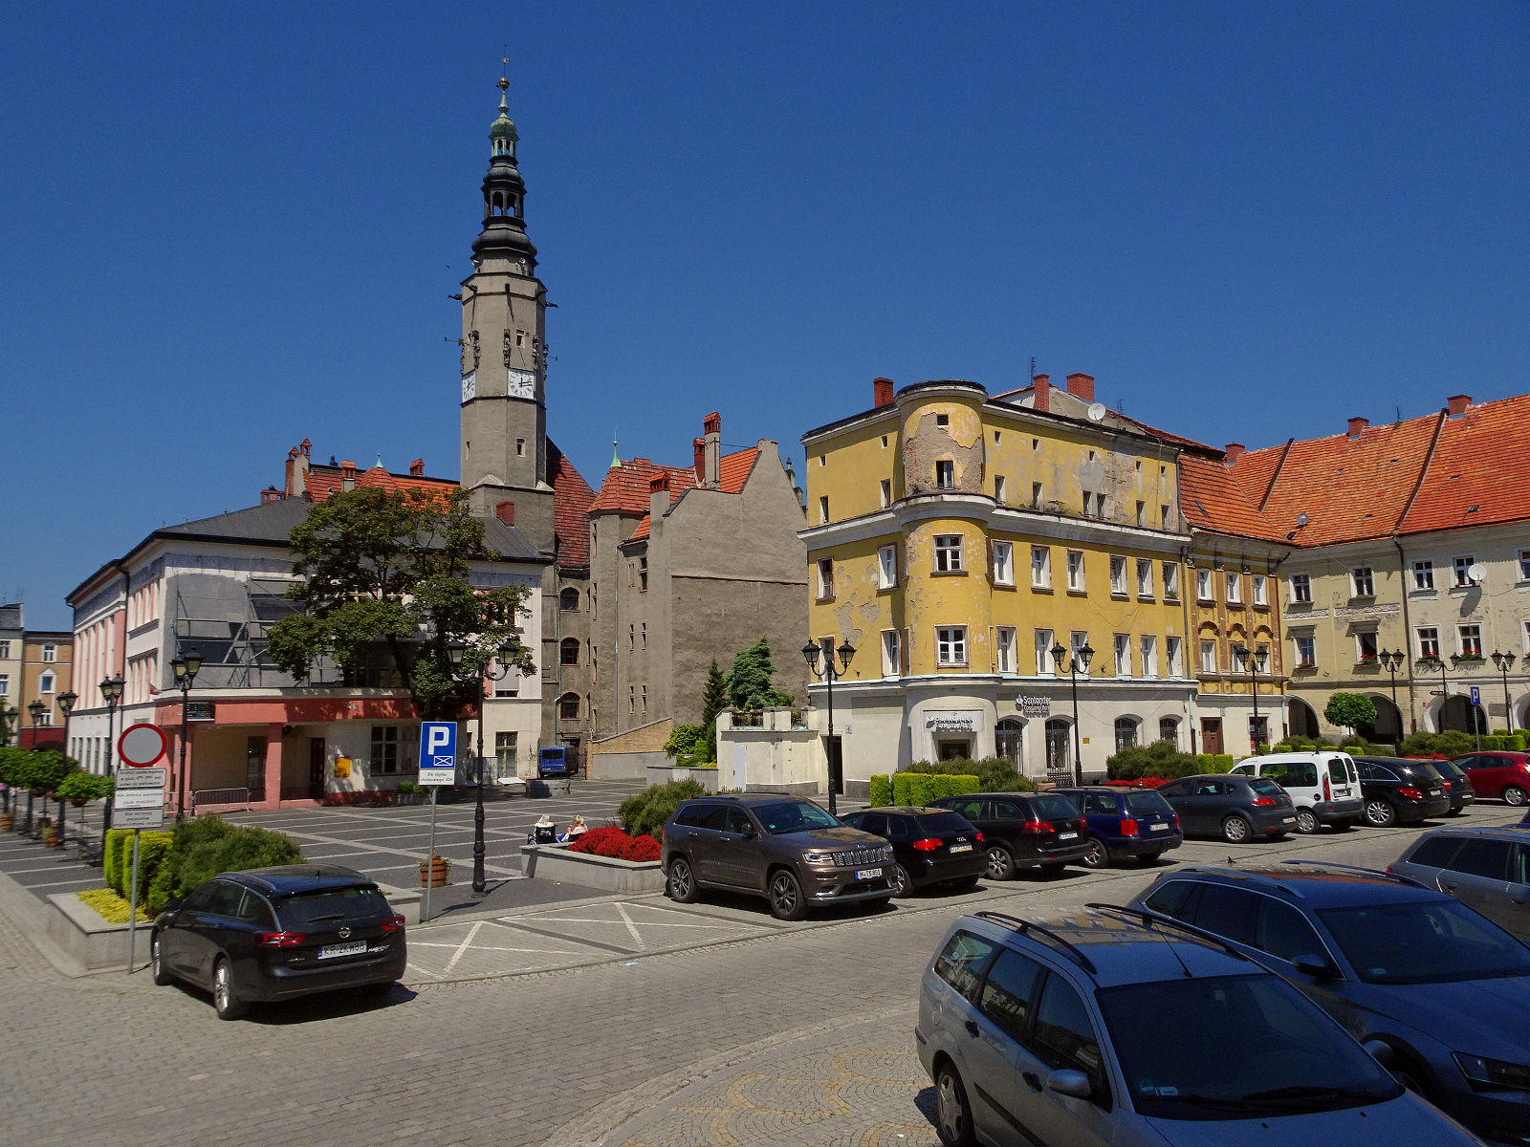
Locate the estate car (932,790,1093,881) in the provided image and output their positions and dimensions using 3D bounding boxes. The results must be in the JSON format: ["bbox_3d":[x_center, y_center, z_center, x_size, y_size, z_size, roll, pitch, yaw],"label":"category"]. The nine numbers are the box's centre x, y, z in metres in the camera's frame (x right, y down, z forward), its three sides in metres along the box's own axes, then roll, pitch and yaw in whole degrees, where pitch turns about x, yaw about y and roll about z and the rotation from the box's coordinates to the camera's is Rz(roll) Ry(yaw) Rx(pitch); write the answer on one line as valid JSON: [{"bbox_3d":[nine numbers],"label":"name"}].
[{"bbox_3d":[4.434,5.334,23.653,1.830,1.520,4.750,4,-8,-35],"label":"estate car"}]

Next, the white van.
[{"bbox_3d":[13.074,5.571,29.416,1.672,1.830,4.035,3,-8,-29],"label":"white van"}]

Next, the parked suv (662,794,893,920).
[{"bbox_3d":[0.119,4.874,20.109,1.943,1.780,4.828,5,-9,-38],"label":"parked suv"}]

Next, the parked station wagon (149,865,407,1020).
[{"bbox_3d":[-6.282,4.491,14.562,1.860,1.500,4.950,4,-10,-41],"label":"parked station wagon"}]

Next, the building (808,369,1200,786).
[{"bbox_3d":[10.609,0.989,50.714,17.600,16.700,9.500,4,-9,-36],"label":"building"}]

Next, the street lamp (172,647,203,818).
[{"bbox_3d":[-12.490,4.162,24.599,0.480,5.150,1.580,4,-9,-36],"label":"street lamp"}]

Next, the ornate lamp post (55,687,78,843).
[{"bbox_3d":[-22.340,6.279,36.688,0.460,5.000,1.500,6,-10,-42],"label":"ornate lamp post"}]

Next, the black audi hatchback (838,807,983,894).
[{"bbox_3d":[2.489,5.191,21.866,1.765,1.423,4.286,3,-8,-27],"label":"black audi hatchback"}]

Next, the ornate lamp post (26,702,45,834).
[{"bbox_3d":[-29.535,7.715,46.259,0.480,5.150,1.580,4,-9,-36],"label":"ornate lamp post"}]

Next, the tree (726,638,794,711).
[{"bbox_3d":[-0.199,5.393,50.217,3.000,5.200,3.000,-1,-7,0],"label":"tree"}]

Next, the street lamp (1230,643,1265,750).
[{"bbox_3d":[15.573,4.751,36.463,1.500,5.000,0.460,4,-9,-35],"label":"street lamp"}]

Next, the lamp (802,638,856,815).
[{"bbox_3d":[1.727,4.261,29.498,1.580,5.150,0.480,4,-9,-36],"label":"lamp"}]

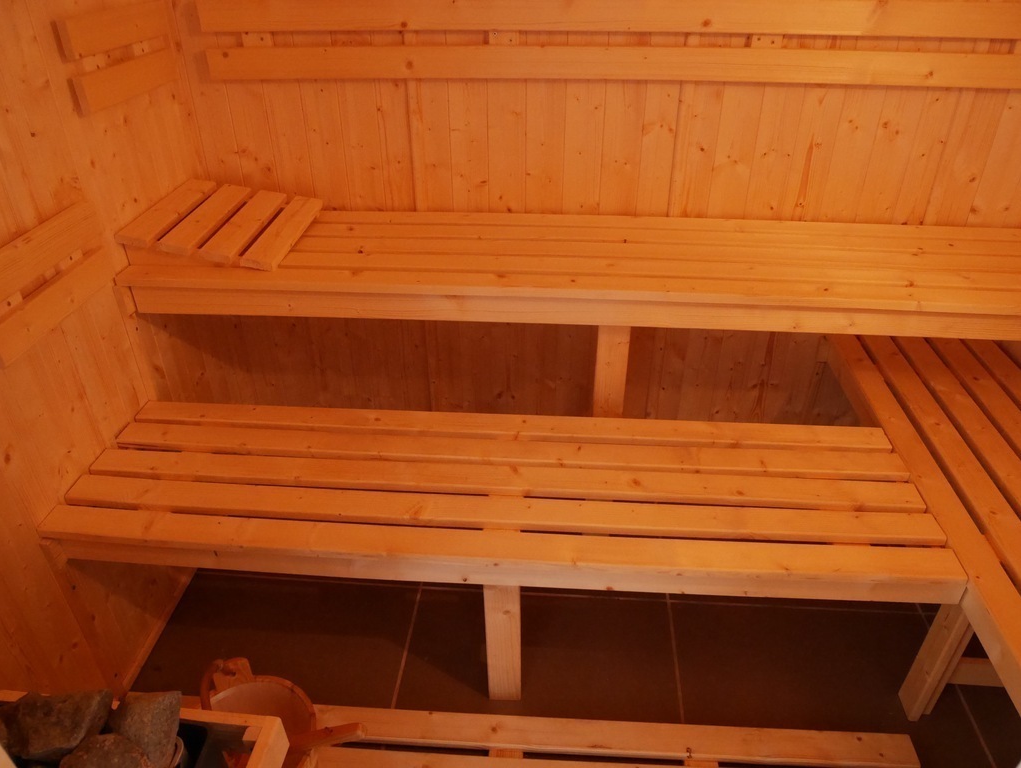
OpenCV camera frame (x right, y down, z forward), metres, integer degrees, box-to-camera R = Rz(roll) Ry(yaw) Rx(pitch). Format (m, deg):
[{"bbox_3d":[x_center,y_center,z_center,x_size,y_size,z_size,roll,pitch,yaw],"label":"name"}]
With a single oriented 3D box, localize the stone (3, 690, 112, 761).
[{"bbox_3d":[-0.475,0.355,0.742,0.098,0.052,0.060,-2,33,-3],"label":"stone"}]

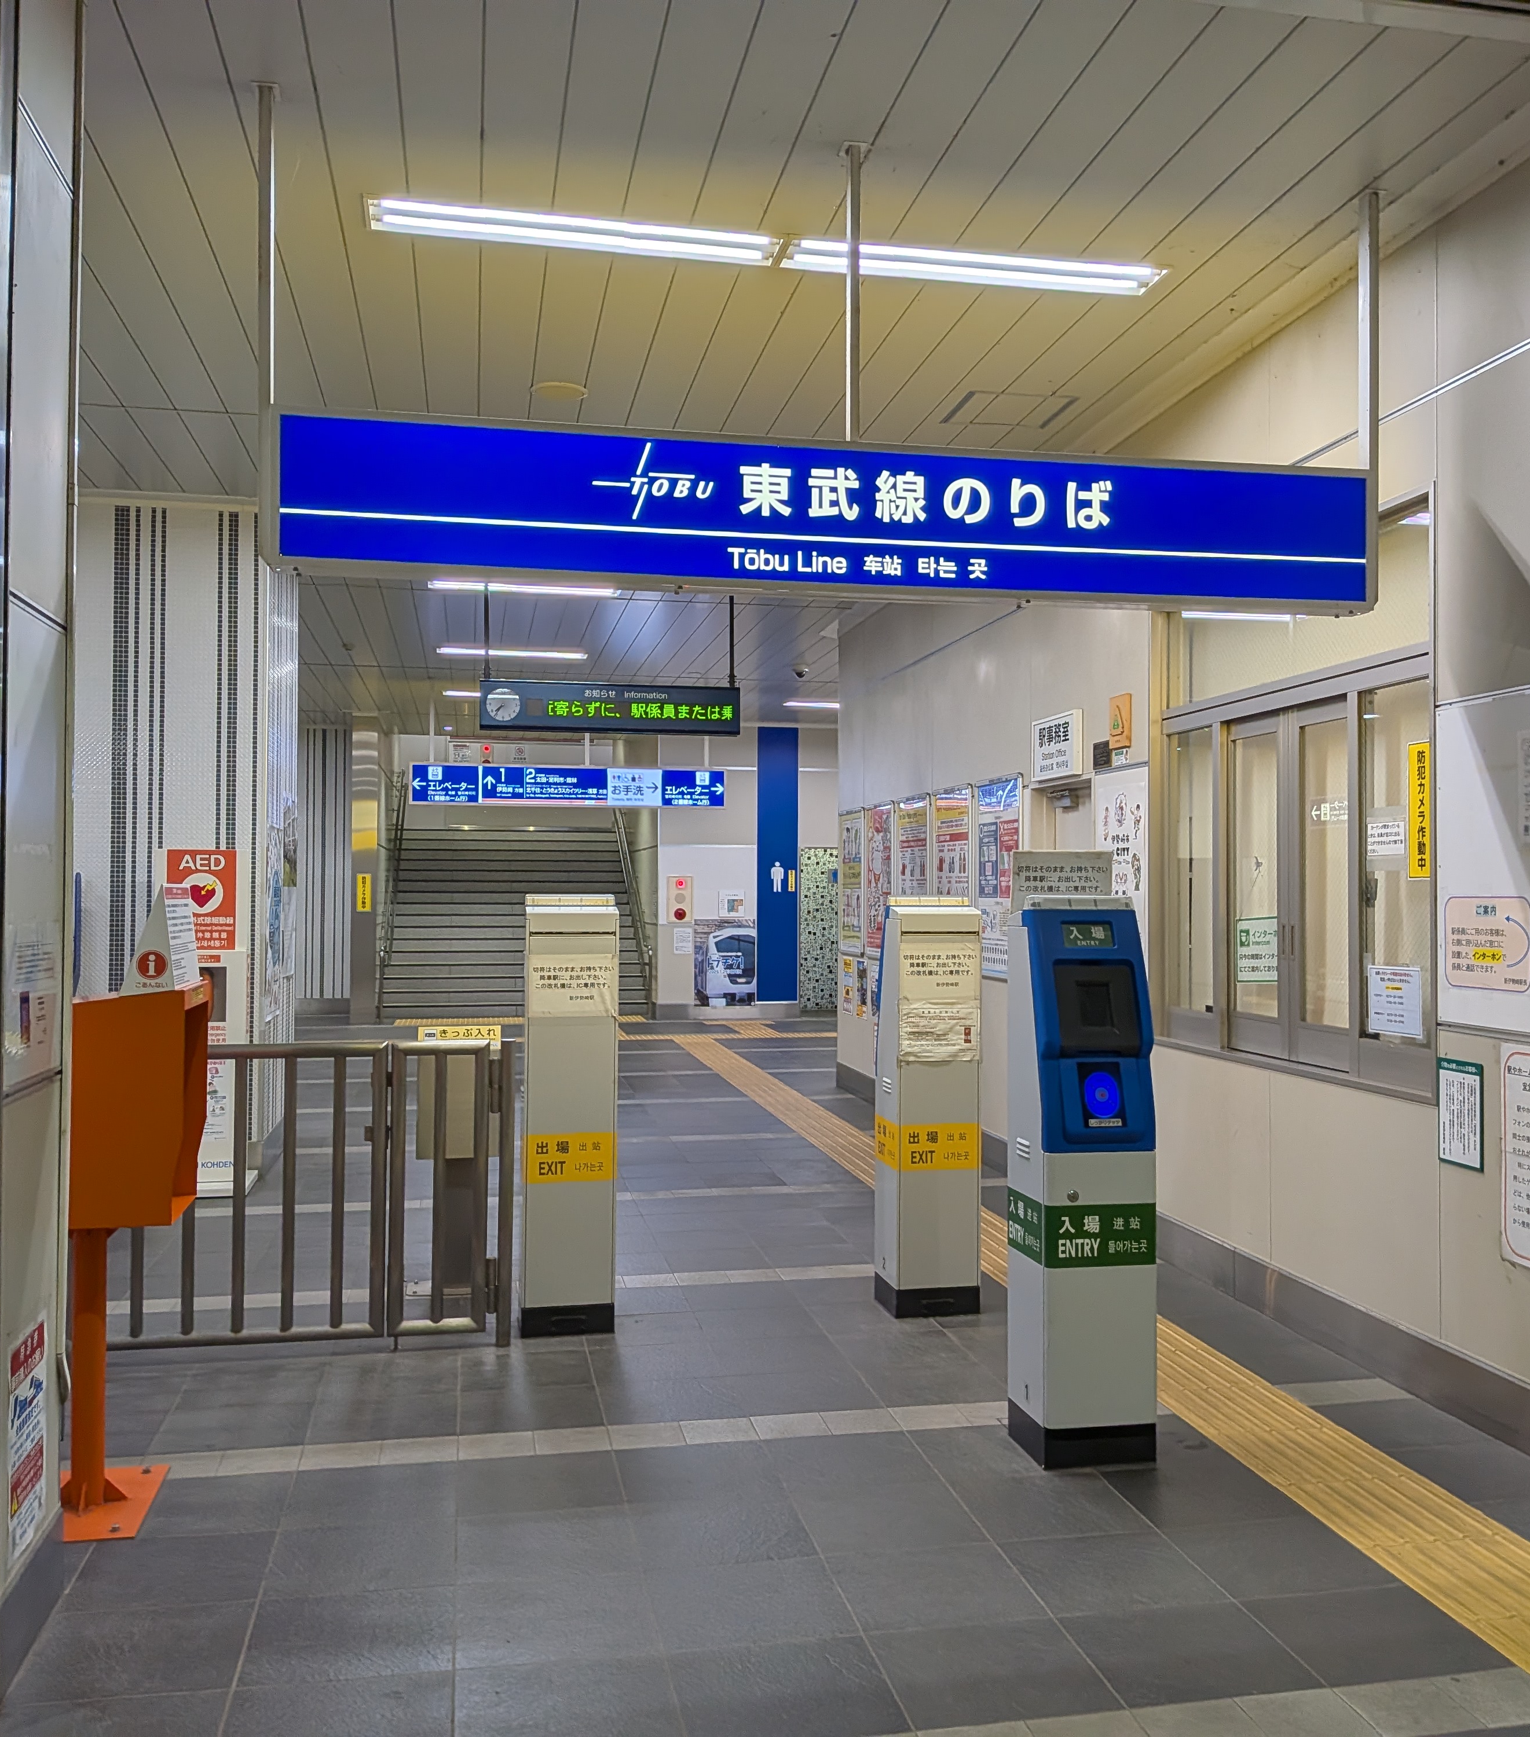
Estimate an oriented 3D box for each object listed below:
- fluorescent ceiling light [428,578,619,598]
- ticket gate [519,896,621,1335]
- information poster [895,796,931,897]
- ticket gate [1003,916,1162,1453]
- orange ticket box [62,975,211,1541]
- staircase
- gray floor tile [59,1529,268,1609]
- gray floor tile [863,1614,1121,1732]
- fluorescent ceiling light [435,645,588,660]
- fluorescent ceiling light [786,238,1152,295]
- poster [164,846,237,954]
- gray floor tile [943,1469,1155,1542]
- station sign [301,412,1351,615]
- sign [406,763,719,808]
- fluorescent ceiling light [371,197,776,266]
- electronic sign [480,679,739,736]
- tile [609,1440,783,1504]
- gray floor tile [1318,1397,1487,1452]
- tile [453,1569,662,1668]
[{"bbox_3d":[-1.623,-1.882,10.875,1.250,0.070,0.220,0,-1,-11],"label":"fluorescent ceiling light"},{"bbox_3d":[-0.700,0.855,5.693,0.322,1.515,0.302,0,-1,-10],"label":"ticket gate"},{"bbox_3d":[0.956,0.077,10.504,0.030,1.097,0.825,0,-1,-10],"label":"information poster"},{"bbox_3d":[0.883,0.848,4.470,0.329,1.532,0.288,0,-1,-10],"label":"ticket gate"},{"bbox_3d":[-1.645,0.938,4.056,0.384,1.316,0.473,0,-1,-10],"label":"orange ticket box"},{"bbox_3d":[-3.382,0.625,21.529,3.191,2.432,4.530,0,-1,-10],"label":"staircase"},{"bbox_3d":[-1.322,1.585,3.610,0.407,0.015,0.394,0,-1,-11],"label":"gray floor tile"},{"bbox_3d":[0.438,1.577,3.145,0.407,0.015,0.394,0,-1,-11],"label":"gray floor tile"},{"bbox_3d":[-2.120,-1.811,13.519,1.264,0.060,0.230,0,-1,-10],"label":"fluorescent ceiling light"},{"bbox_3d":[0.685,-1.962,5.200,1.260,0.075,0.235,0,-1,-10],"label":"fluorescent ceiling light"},{"bbox_3d":[-2.861,0.164,8.162,0.350,0.510,0.015,0,-1,-11],"label":"poster"},{"bbox_3d":[0.706,1.593,3.987,0.408,0.012,0.397,0,-1,-10],"label":"gray floor tile"},{"bbox_3d":[0.237,-0.948,4.377,3.050,0.403,0.151,0,-1,-10],"label":"station sign"},{"bbox_3d":[-2.073,-0.857,17.106,3.333,0.415,0.170,0,-1,-11],"label":"sign"},{"bbox_3d":[-0.570,-1.957,4.963,1.262,0.060,0.233,0,-1,-10],"label":"fluorescent ceiling light"},{"bbox_3d":[-0.927,-0.956,9.685,1.557,0.290,0.150,0,-1,-11],"label":"electronic sign"},{"bbox_3d":[-0.177,1.595,4.219,0.408,0.012,0.397,0,-1,-10],"label":"tile"},{"bbox_3d":[1.842,1.626,4.670,0.415,0.010,0.390,0,-1,-10],"label":"gray floor tile"},{"bbox_3d":[-0.442,1.581,3.378,0.407,0.015,0.394,0,-1,-11],"label":"tile"}]

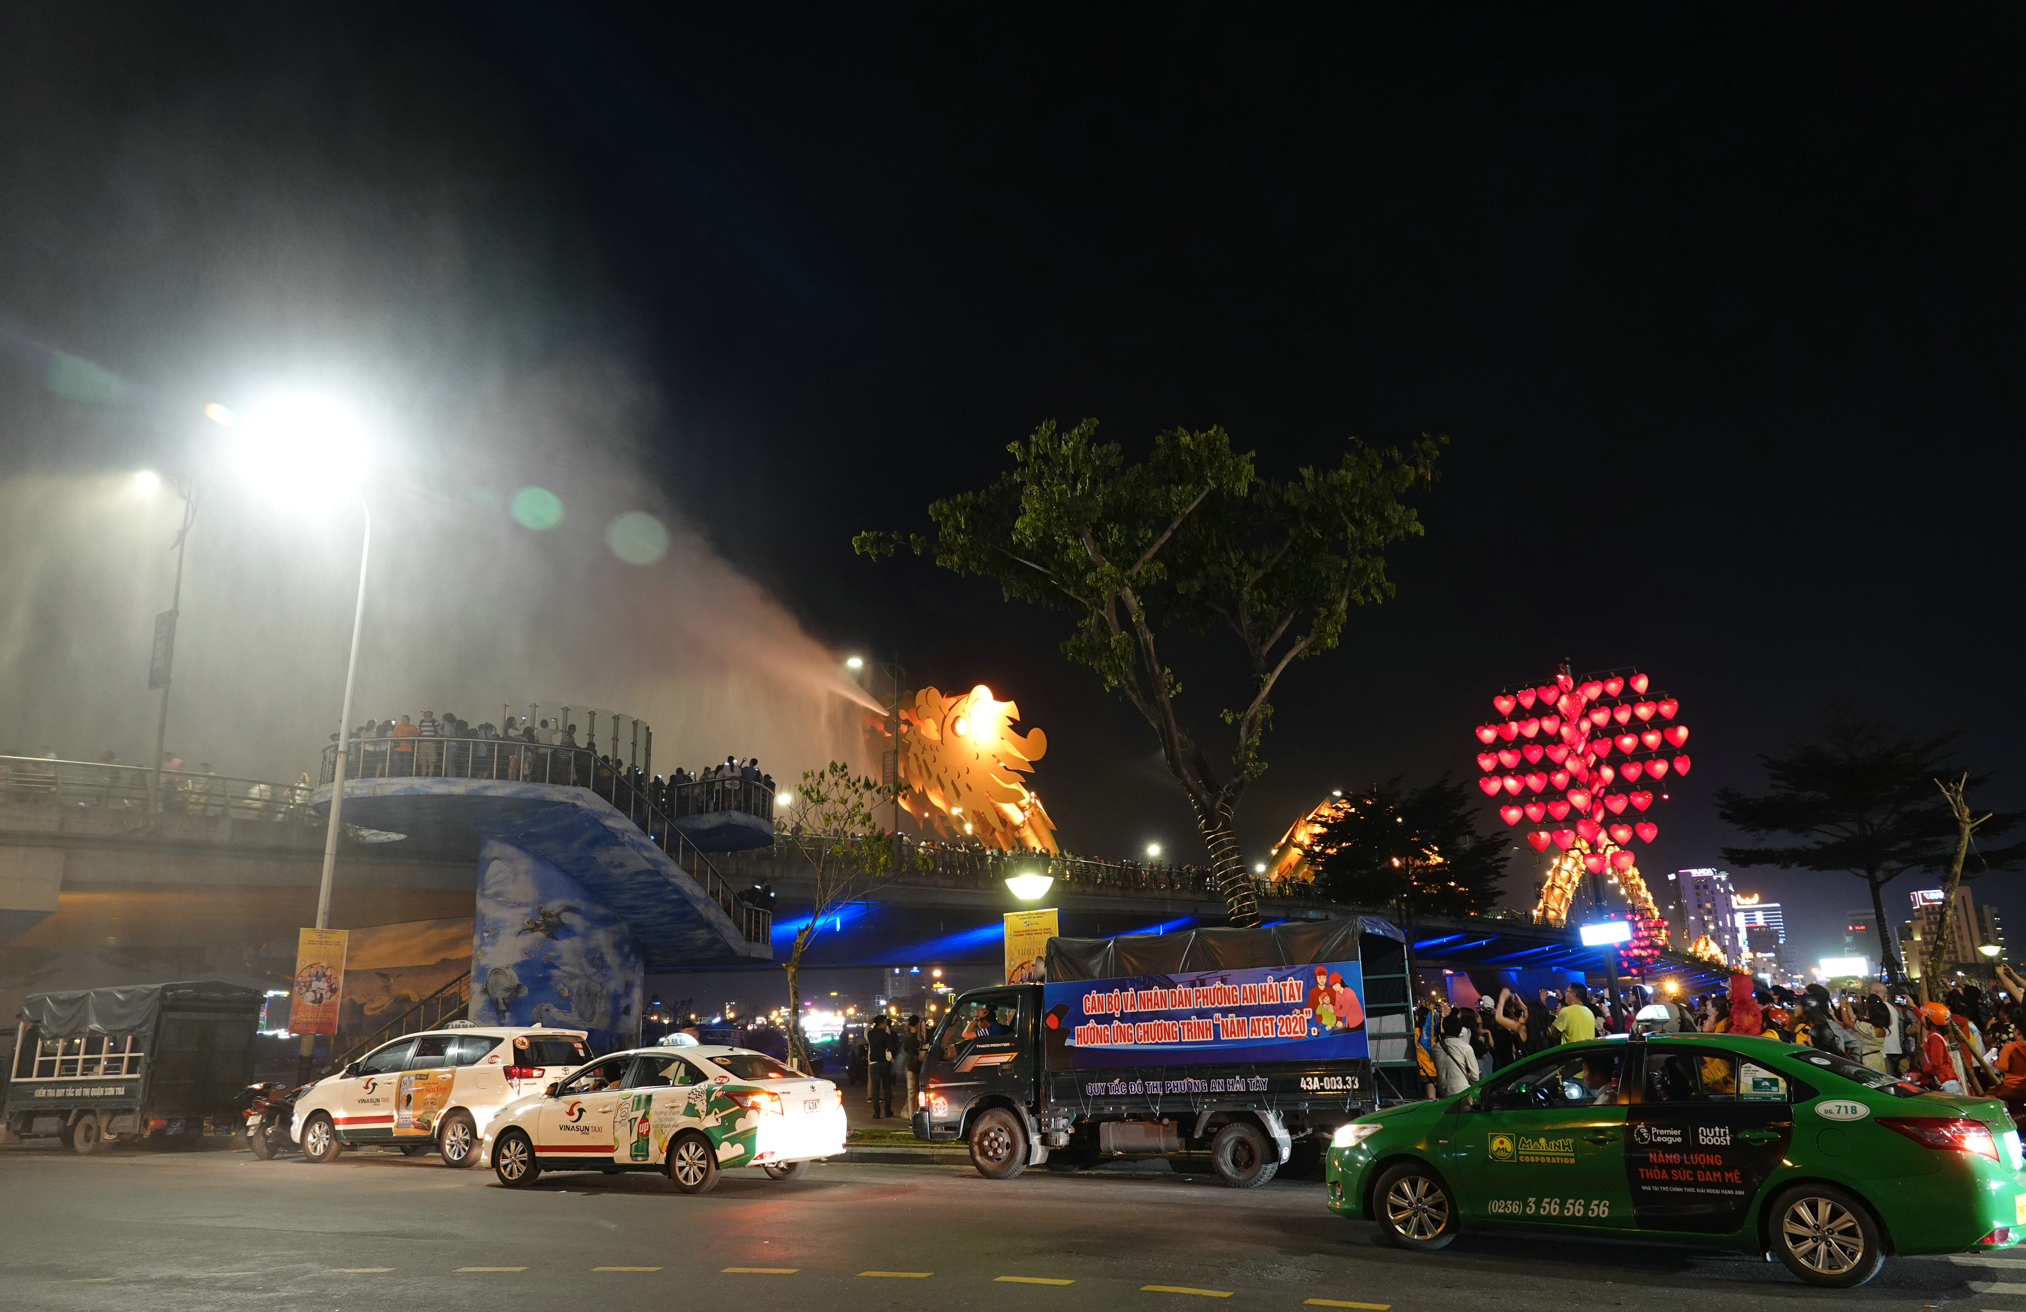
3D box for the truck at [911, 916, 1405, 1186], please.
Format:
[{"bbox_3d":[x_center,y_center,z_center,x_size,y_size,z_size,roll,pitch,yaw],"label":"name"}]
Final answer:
[{"bbox_3d":[1.523,4.453,15.131,5.250,2.570,1.800,-8,-17,24],"label":"truck"}]

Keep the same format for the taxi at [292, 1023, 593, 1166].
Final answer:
[{"bbox_3d":[-7.903,6.119,18.929,4.740,1.800,1.830,-9,-17,25],"label":"taxi"}]

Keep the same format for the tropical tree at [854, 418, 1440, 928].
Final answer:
[{"bbox_3d":[2.204,1.394,18.068,8.000,10.000,7.200,-1,-15,0],"label":"tropical tree"}]

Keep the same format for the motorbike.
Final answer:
[{"bbox_3d":[-10.710,6.882,20.180,0.720,1.120,1.880,-2,-15,3],"label":"motorbike"}]

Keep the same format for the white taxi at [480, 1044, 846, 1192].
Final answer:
[{"bbox_3d":[-3.984,5.187,15.304,4.410,1.490,1.710,-9,-17,26],"label":"white taxi"}]

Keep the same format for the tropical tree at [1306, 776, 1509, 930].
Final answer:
[{"bbox_3d":[9.947,6.643,33.376,5.200,7.700,5.200,-1,-15,0],"label":"tropical tree"}]

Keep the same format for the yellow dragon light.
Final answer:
[{"bbox_3d":[-3.110,8.325,95.244,7.500,13.000,12.000,-15,-20,40],"label":"yellow dragon light"}]

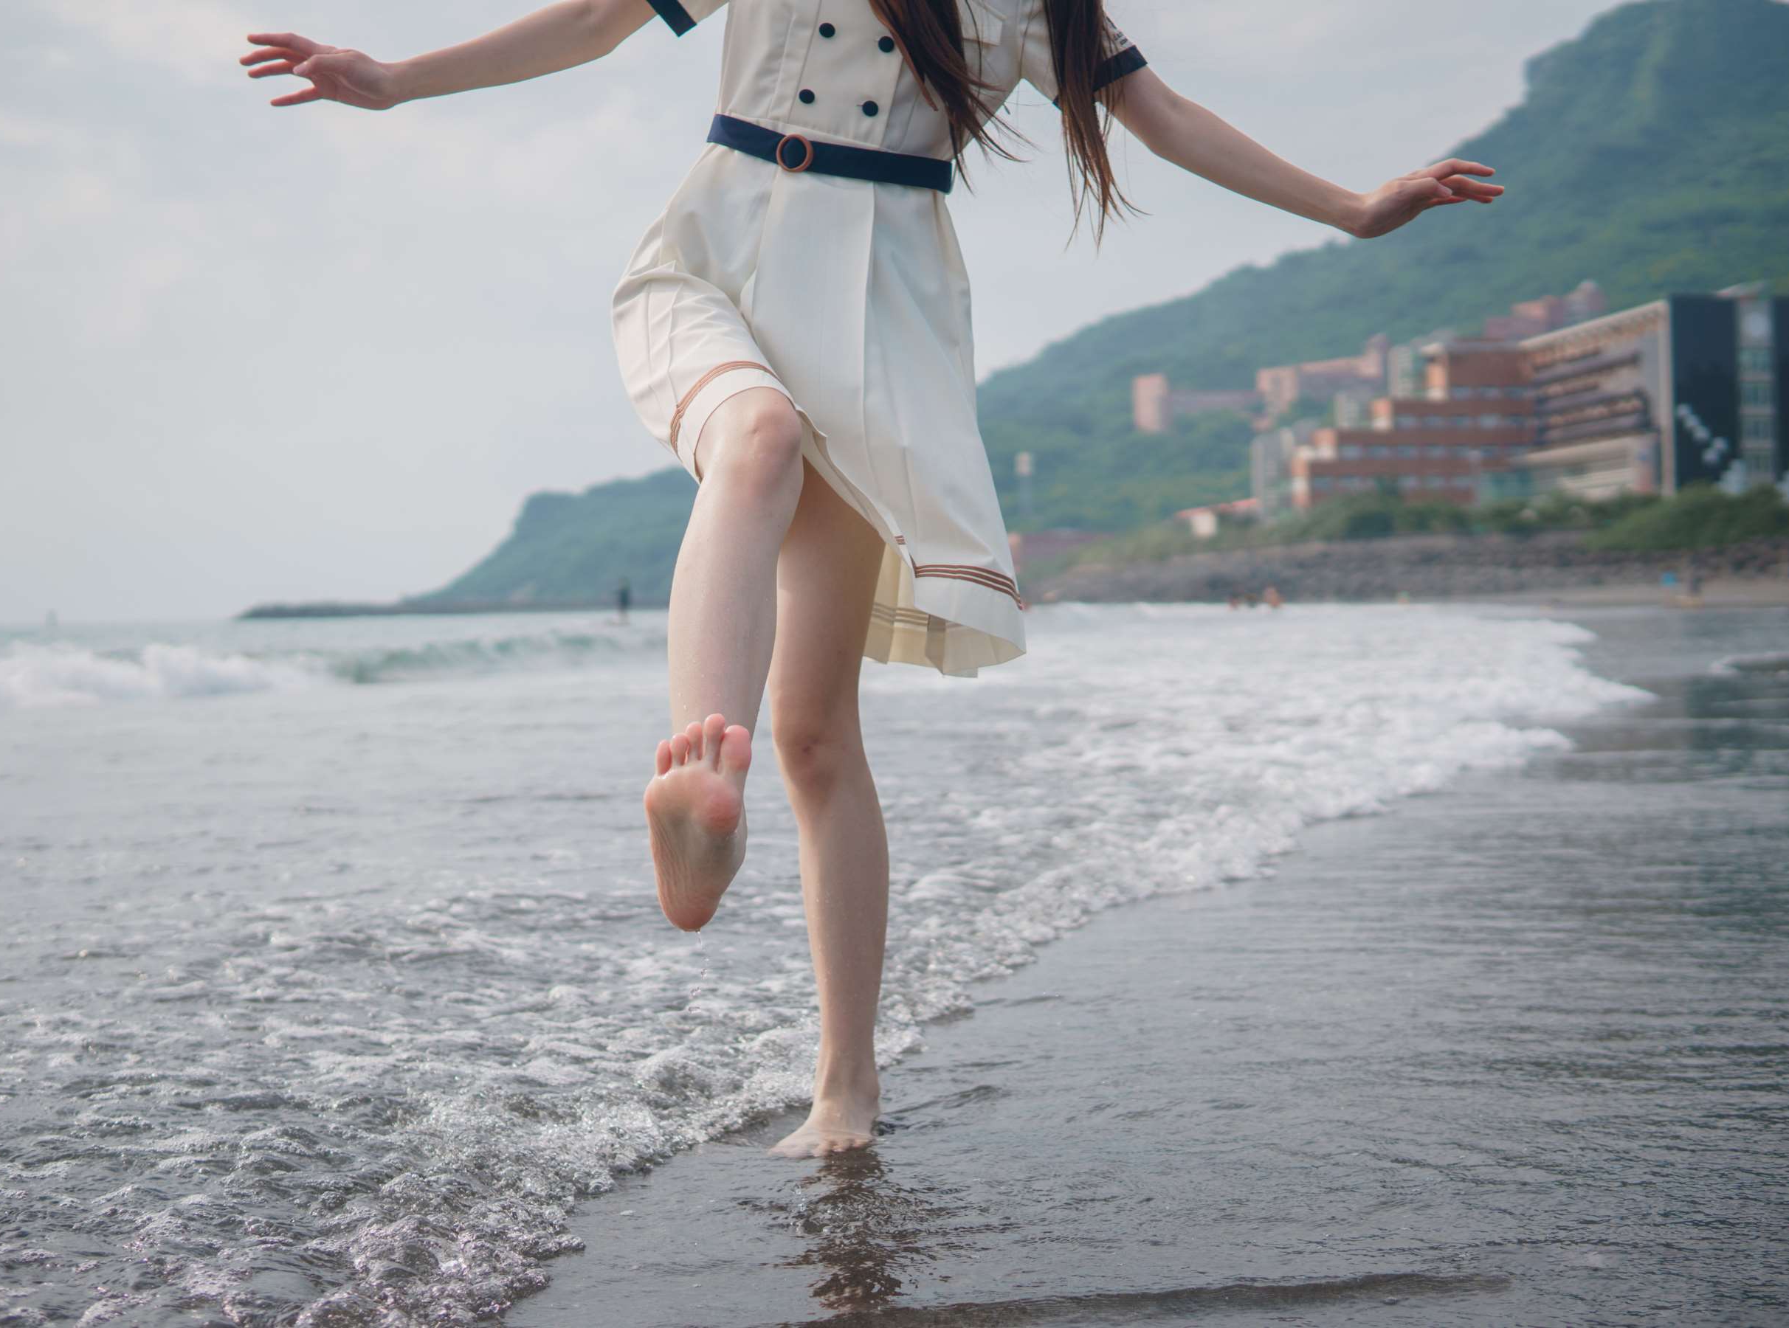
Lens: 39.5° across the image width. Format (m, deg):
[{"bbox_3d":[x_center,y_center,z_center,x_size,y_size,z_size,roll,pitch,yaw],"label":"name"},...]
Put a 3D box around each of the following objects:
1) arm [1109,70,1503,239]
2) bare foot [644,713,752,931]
[{"bbox_3d":[0.440,-0.537,2.680,0.450,0.125,0.120,16,0,0],"label":"arm"},{"bbox_3d":[-0.178,0.133,2.270,0.093,0.230,0.090,7,31,4],"label":"bare foot"}]

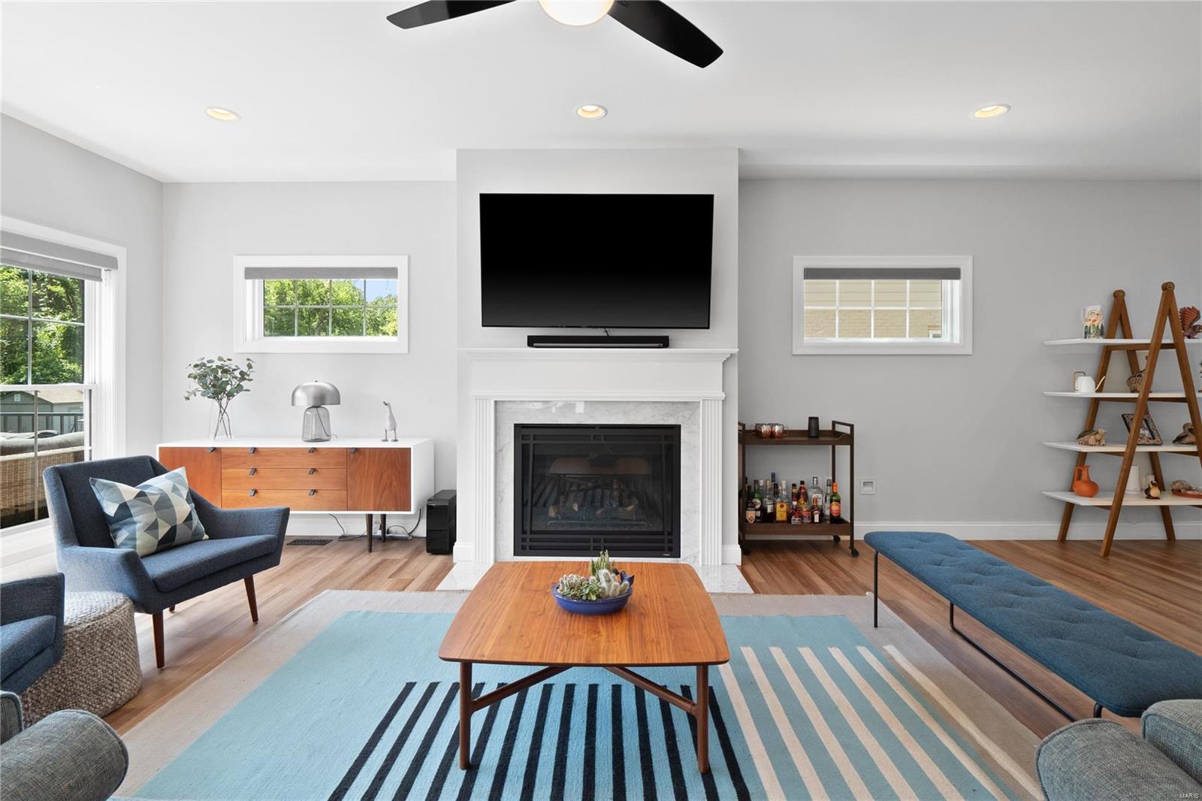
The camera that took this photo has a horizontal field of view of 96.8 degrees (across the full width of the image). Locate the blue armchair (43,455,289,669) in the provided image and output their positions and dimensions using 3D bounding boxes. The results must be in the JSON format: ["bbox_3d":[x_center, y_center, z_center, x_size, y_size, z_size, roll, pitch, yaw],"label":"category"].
[{"bbox_3d":[-2.132,0.717,2.577,0.800,0.820,0.740,1,2,16],"label":"blue armchair"}]

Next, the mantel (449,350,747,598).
[{"bbox_3d":[-0.027,0.380,3.310,1.830,1.420,0.450,0,1,1],"label":"mantel"}]

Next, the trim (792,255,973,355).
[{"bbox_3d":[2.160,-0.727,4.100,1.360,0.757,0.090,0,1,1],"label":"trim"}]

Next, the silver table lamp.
[{"bbox_3d":[-2.096,0.078,3.930,0.320,0.440,0.320,0,2,1],"label":"silver table lamp"}]

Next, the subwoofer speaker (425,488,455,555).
[{"bbox_3d":[-1.132,0.878,3.890,0.160,0.370,0.360,0,1,1],"label":"subwoofer speaker"}]

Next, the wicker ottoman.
[{"bbox_3d":[-2.040,0.973,1.985,0.510,0.360,0.510,0,2,1],"label":"wicker ottoman"}]

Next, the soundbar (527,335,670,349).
[{"bbox_3d":[-0.014,-0.377,3.470,0.900,0.085,0.130,0,1,1],"label":"soundbar"}]

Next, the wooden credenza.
[{"bbox_3d":[-2.162,0.684,3.880,1.745,0.770,0.450,0,2,1],"label":"wooden credenza"}]

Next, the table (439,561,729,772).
[{"bbox_3d":[-0.037,0.956,2.035,0.930,0.390,0.890,0,2,1],"label":"table"}]

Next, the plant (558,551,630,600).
[{"bbox_3d":[-0.025,0.652,2.040,0.275,0.145,0.190,0,1,1],"label":"plant"}]

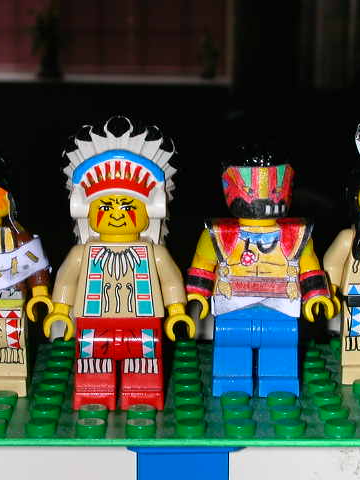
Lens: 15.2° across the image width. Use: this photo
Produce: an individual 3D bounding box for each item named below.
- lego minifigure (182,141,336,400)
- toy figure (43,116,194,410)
[{"bbox_3d":[0.014,0.005,0.237,0.025,0.044,0.015,0,9,-1],"label":"lego minifigure"},{"bbox_3d":[-0.010,0.004,0.229,0.025,0.049,0.017,0,9,-1],"label":"toy figure"}]

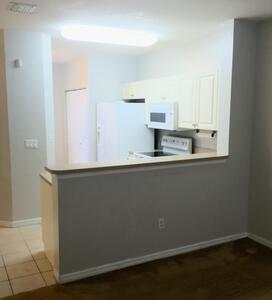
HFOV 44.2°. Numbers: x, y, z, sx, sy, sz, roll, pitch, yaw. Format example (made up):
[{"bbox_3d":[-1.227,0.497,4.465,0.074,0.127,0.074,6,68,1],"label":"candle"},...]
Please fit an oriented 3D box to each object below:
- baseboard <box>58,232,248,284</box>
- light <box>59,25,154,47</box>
[{"bbox_3d":[0.364,1.190,3.830,2.513,0.080,0.015,-4,9,-27],"label":"baseboard"},{"bbox_3d":[-0.340,-1.545,4.568,1.330,0.120,0.360,-4,9,-27],"label":"light"}]

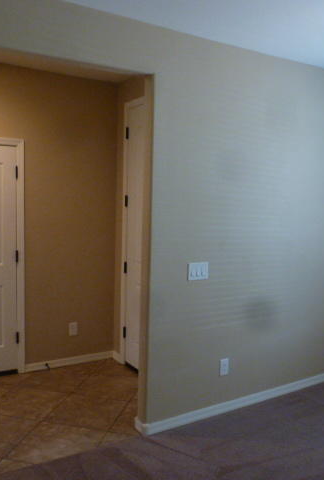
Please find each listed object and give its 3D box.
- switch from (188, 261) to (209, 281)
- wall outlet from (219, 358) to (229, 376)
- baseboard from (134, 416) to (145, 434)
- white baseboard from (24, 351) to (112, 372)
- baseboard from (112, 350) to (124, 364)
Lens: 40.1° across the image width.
[{"bbox_3d":[0.266,0.224,3.178,0.165,0.120,0.012,-2,5,-31],"label":"switch"},{"bbox_3d":[0.477,0.973,3.375,0.075,0.120,0.012,-2,5,-31],"label":"wall outlet"},{"bbox_3d":[-0.155,1.295,3.086,0.016,0.076,0.125,-2,5,-31],"label":"baseboard"},{"bbox_3d":[-0.887,1.182,4.318,0.860,0.074,0.016,-2,5,-31],"label":"white baseboard"},{"bbox_3d":[-0.457,1.181,4.434,0.016,0.074,0.250,-2,5,-31],"label":"baseboard"}]

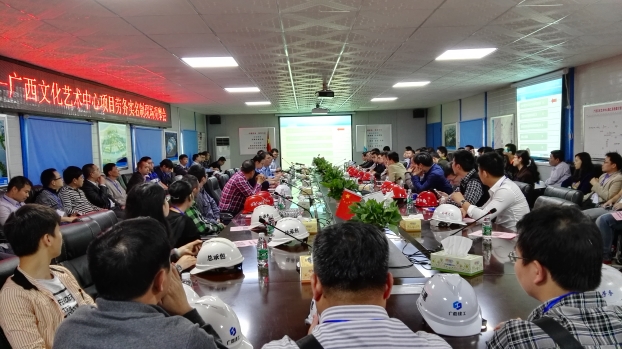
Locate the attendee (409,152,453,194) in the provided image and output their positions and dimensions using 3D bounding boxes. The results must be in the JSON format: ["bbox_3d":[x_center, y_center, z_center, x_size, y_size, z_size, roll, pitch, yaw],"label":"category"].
[{"bbox_3d":[1.417,0.368,5.918,0.800,1.285,0.520,-1,4,11],"label":"attendee"}]

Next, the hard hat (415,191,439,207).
[{"bbox_3d":[1.250,0.251,4.967,0.220,0.156,0.280,-4,4,-31],"label":"hard hat"}]

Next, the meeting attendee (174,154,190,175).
[{"bbox_3d":[-2.659,0.240,10.205,0.700,1.320,0.500,-1,4,8],"label":"meeting attendee"}]

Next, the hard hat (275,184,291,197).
[{"bbox_3d":[-0.371,0.222,6.124,0.280,0.156,0.220,-4,5,-31],"label":"hard hat"}]

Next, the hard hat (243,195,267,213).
[{"bbox_3d":[-0.613,0.326,5.245,0.290,0.160,0.220,-4,4,-26],"label":"hard hat"}]

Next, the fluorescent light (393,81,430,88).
[{"bbox_3d":[1.923,-1.723,8.803,0.600,0.050,0.600,-2,4,-1],"label":"fluorescent light"}]

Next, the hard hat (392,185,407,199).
[{"bbox_3d":[1.032,0.188,5.407,0.280,0.150,0.220,1,5,39],"label":"hard hat"}]

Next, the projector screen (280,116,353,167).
[{"bbox_3d":[0.179,-1.063,15.568,2.500,1.880,0.060,-2,4,-1],"label":"projector screen"}]

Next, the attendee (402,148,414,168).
[{"bbox_3d":[2.266,-0.011,11.252,0.750,1.200,0.520,-3,4,-16],"label":"attendee"}]

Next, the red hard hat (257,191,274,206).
[{"bbox_3d":[-0.507,0.269,4.972,0.280,0.150,0.220,-3,4,-16],"label":"red hard hat"}]

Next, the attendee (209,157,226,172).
[{"bbox_3d":[-2.594,0.060,13.397,0.850,1.135,0.520,-2,4,-1],"label":"attendee"}]

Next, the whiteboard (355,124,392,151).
[{"bbox_3d":[2.113,-1.198,15.406,1.200,0.900,0.030,-2,4,-1],"label":"whiteboard"}]

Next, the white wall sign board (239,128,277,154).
[{"bbox_3d":[-1.749,-1.091,15.191,1.200,0.900,0.040,-2,4,-1],"label":"white wall sign board"}]

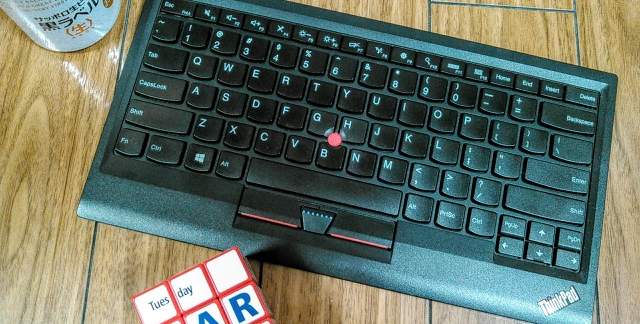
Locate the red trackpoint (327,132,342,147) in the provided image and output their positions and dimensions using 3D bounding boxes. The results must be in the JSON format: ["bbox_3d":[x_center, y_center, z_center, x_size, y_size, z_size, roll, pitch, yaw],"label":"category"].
[{"bbox_3d":[0.009,-0.013,0.337,0.008,0.005,0.008,0,77,-1],"label":"red trackpoint"}]

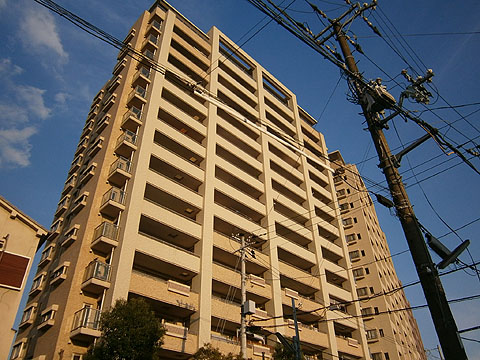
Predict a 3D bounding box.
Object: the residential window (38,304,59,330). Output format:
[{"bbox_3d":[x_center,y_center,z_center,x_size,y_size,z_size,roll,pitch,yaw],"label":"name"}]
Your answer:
[{"bbox_3d":[-12.229,8.746,22.965,1.591,1.196,0.353,-32,-47,33],"label":"residential window"}]

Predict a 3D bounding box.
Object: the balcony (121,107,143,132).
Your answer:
[{"bbox_3d":[-9.665,-5.362,32.409,1.417,1.450,1.215,-32,-47,33],"label":"balcony"}]

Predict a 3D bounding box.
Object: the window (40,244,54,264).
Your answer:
[{"bbox_3d":[-16.066,6.263,30.030,1.804,1.463,0.330,-31,-45,34],"label":"window"}]

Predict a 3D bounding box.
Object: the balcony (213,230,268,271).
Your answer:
[{"bbox_3d":[-0.208,6.912,33.599,1.600,1.500,7.480,-32,-47,33],"label":"balcony"}]

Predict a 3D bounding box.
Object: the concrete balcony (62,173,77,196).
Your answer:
[{"bbox_3d":[-19.502,0.423,41.265,2.069,1.739,0.329,-32,-47,33],"label":"concrete balcony"}]

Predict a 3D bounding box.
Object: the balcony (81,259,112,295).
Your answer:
[{"bbox_3d":[-9.656,6.650,24.512,1.540,1.529,1.331,-31,-45,34],"label":"balcony"}]

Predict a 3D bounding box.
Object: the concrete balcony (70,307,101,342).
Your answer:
[{"bbox_3d":[-9.580,9.108,22.694,1.496,1.529,1.331,-31,-45,34],"label":"concrete balcony"}]

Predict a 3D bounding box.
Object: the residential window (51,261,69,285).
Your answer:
[{"bbox_3d":[-12.835,6.713,25.768,1.804,1.276,0.363,-31,-45,34],"label":"residential window"}]

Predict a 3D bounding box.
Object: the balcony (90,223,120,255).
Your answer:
[{"bbox_3d":[-9.371,4.019,25.204,1.417,1.450,1.215,-32,-47,33],"label":"balcony"}]

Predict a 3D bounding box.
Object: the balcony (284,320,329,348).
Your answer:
[{"bbox_3d":[6.022,15.301,35.028,1.600,1.500,7.370,-32,-47,33],"label":"balcony"}]

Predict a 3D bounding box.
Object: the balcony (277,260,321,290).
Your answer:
[{"bbox_3d":[6.123,11.029,39.940,1.540,1.397,7.612,-31,-45,34],"label":"balcony"}]

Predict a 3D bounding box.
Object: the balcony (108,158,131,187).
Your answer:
[{"bbox_3d":[-9.548,-0.655,28.806,1.417,1.450,1.215,-32,-47,33],"label":"balcony"}]

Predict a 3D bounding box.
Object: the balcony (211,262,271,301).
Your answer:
[{"bbox_3d":[-0.152,9.676,33.065,1.540,1.342,7.898,-31,-45,34],"label":"balcony"}]

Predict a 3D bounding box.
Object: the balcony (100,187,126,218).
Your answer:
[{"bbox_3d":[-9.778,1.775,28.074,1.584,1.551,1.320,-31,-45,34],"label":"balcony"}]

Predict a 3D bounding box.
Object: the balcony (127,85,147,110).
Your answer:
[{"bbox_3d":[-9.909,-7.697,34.939,1.540,1.540,1.276,-31,-45,34],"label":"balcony"}]

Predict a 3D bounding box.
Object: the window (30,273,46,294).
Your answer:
[{"bbox_3d":[-19.102,9.812,34.060,2.069,1.739,0.329,-32,-47,33],"label":"window"}]

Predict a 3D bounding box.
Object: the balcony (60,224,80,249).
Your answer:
[{"bbox_3d":[-12.935,4.259,27.611,1.694,1.298,0.363,-31,-45,34],"label":"balcony"}]

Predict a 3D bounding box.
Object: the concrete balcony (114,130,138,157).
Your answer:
[{"bbox_3d":[-9.824,-2.966,31.515,1.540,1.518,1.276,-31,-45,34],"label":"concrete balcony"}]

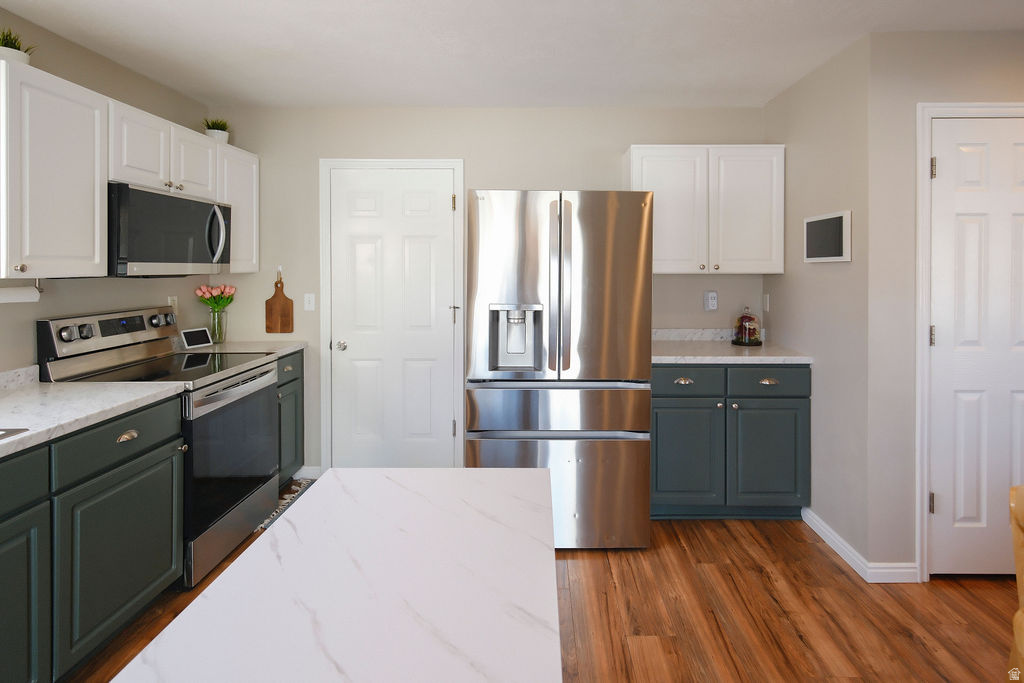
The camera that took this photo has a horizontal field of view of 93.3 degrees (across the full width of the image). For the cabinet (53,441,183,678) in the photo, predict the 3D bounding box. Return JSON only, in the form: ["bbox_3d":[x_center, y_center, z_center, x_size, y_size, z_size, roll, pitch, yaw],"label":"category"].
[{"bbox_3d":[-1.462,0.753,1.835,0.035,0.590,0.570,0,5,3],"label":"cabinet"}]

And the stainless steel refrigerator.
[{"bbox_3d":[0.251,0.118,2.745,0.908,1.750,0.800,0,5,3],"label":"stainless steel refrigerator"}]

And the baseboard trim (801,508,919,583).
[{"bbox_3d":[1.674,0.962,2.364,0.220,0.100,0.530,0,5,3],"label":"baseboard trim"}]

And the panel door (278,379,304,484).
[{"bbox_3d":[-1.392,0.556,3.030,0.030,0.580,0.320,0,5,2],"label":"panel door"}]

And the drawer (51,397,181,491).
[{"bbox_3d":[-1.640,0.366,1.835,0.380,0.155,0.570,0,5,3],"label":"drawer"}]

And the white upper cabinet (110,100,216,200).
[{"bbox_3d":[-1.876,-0.916,2.425,0.325,0.370,0.710,0,5,3],"label":"white upper cabinet"}]

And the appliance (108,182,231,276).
[{"bbox_3d":[-1.898,-0.555,2.527,0.462,0.410,0.726,0,7,2],"label":"appliance"}]

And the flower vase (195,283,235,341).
[{"bbox_3d":[-1.925,-0.179,3.145,0.235,0.390,0.235,0,7,2],"label":"flower vase"}]

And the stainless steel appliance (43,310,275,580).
[{"bbox_3d":[-1.728,0.462,2.509,0.725,1.210,0.740,0,7,2],"label":"stainless steel appliance"}]

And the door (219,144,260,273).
[{"bbox_3d":[-1.717,-0.821,3.045,0.030,0.750,0.400,0,5,2],"label":"door"}]

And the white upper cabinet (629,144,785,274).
[{"bbox_3d":[1.164,-0.798,3.020,0.914,0.763,0.325,0,5,3],"label":"white upper cabinet"}]

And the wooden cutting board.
[{"bbox_3d":[-1.513,-0.232,3.155,0.183,0.360,0.022,0,5,3],"label":"wooden cutting board"}]

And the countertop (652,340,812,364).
[{"bbox_3d":[1.226,0.062,3.007,0.916,0.040,0.602,0,7,2],"label":"countertop"}]

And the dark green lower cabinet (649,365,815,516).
[{"bbox_3d":[1.137,0.520,2.830,0.890,0.870,0.620,0,5,3],"label":"dark green lower cabinet"}]

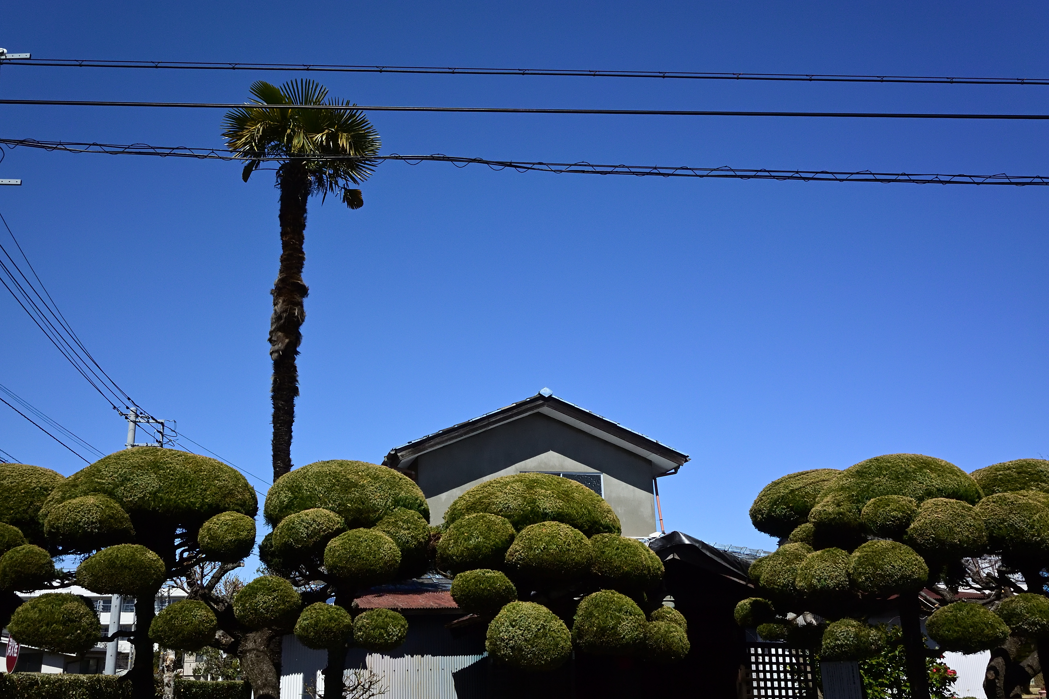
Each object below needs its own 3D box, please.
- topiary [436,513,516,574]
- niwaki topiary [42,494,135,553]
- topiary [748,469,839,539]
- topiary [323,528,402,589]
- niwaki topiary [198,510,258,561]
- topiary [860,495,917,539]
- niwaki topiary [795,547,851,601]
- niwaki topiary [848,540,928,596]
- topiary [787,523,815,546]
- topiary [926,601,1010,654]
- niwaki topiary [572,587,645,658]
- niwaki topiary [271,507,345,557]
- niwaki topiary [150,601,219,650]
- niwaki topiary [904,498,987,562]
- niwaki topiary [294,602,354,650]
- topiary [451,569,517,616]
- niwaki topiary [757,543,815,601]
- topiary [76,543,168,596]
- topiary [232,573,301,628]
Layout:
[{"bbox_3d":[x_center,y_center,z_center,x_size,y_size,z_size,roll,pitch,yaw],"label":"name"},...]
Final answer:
[{"bbox_3d":[-0.422,1.730,8.800,0.728,0.550,0.706,-1,-18,-3],"label":"topiary"},{"bbox_3d":[-3.656,1.467,8.300,0.775,0.491,0.713,6,-19,-23],"label":"niwaki topiary"},{"bbox_3d":[2.688,1.517,9.700,0.977,0.677,0.928,-6,-18,14],"label":"topiary"},{"bbox_3d":[-1.376,1.773,8.400,0.654,0.504,0.634,1,-18,-9],"label":"topiary"},{"bbox_3d":[-2.583,1.626,8.600,0.500,0.439,0.500,4,-18,-16],"label":"niwaki topiary"},{"bbox_3d":[3.645,1.677,9.909,0.548,0.427,0.520,-8,-17,19],"label":"topiary"},{"bbox_3d":[2.744,2.067,9.100,0.537,0.495,0.537,-7,-18,15],"label":"niwaki topiary"},{"bbox_3d":[3.302,1.992,9.000,0.722,0.504,0.701,-8,-19,18],"label":"niwaki topiary"},{"bbox_3d":[2.715,1.832,9.500,0.420,0.324,0.420,-7,-18,15],"label":"topiary"},{"bbox_3d":[4.421,2.774,9.892,0.774,0.504,0.735,-9,-18,22],"label":"topiary"},{"bbox_3d":[0.772,2.506,9.076,0.681,0.594,0.647,-3,-16,4],"label":"niwaki topiary"},{"bbox_3d":[-1.911,1.628,8.763,0.645,0.447,0.613,2,-17,-12],"label":"niwaki topiary"},{"bbox_3d":[-2.914,2.359,8.487,0.558,0.419,0.530,4,-17,-18],"label":"niwaki topiary"},{"bbox_3d":[4.164,1.794,9.817,0.749,0.638,0.712,-8,-18,21],"label":"niwaki topiary"},{"bbox_3d":[-1.739,2.402,8.600,0.521,0.412,0.521,2,-18,-11],"label":"niwaki topiary"},{"bbox_3d":[-0.379,2.268,9.261,0.628,0.431,0.596,-1,-16,-3],"label":"topiary"},{"bbox_3d":[2.588,2.204,9.816,0.557,0.563,0.529,-6,-17,13],"label":"niwaki topiary"},{"bbox_3d":[-3.404,1.861,8.377,0.714,0.438,0.678,5,-18,-21],"label":"topiary"},{"bbox_3d":[-2.323,2.281,8.940,0.602,0.480,0.572,2,-17,-14],"label":"topiary"}]

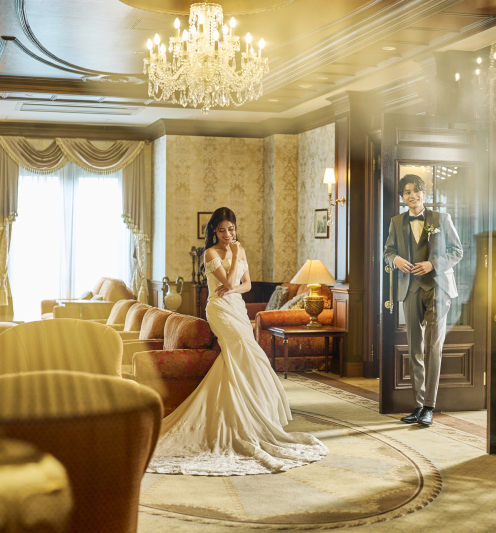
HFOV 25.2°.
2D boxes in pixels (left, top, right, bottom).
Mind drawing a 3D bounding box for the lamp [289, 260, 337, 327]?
[{"bbox_3d":[0.660,0.273,11.087,0.460,0.700,0.460,0,1,0],"label":"lamp"}]

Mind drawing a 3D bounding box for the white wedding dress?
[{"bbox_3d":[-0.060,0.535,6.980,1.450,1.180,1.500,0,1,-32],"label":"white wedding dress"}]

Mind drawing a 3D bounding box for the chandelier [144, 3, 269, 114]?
[{"bbox_3d":[-0.276,-1.376,7.295,0.804,0.754,0.804,0,1,0],"label":"chandelier"}]

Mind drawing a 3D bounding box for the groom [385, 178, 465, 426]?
[{"bbox_3d":[1.279,0.225,8.181,0.580,1.800,0.420,1,1,16],"label":"groom"}]

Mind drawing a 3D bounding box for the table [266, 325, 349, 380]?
[{"bbox_3d":[0.570,0.853,11.019,0.670,0.460,0.560,0,1,-16],"label":"table"}]

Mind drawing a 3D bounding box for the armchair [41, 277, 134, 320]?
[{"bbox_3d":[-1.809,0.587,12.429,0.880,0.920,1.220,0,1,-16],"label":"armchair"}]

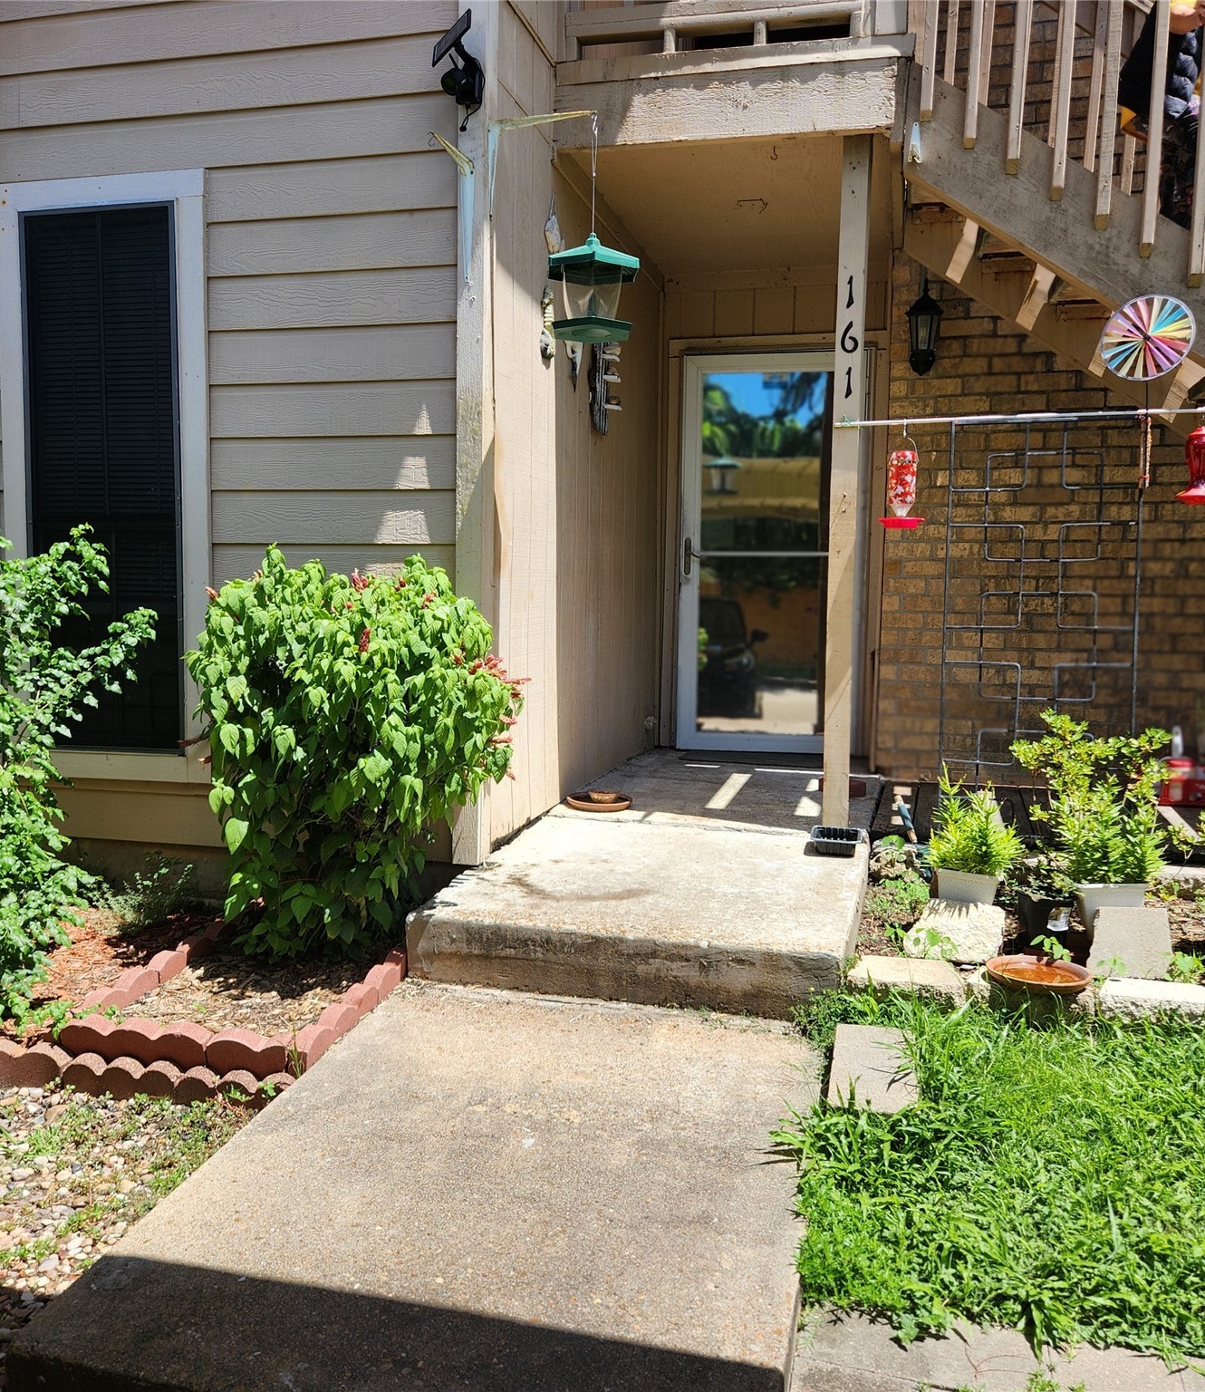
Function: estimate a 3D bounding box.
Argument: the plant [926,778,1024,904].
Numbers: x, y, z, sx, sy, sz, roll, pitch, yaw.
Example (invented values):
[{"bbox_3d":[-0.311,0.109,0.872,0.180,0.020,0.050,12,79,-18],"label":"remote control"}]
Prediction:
[{"bbox_3d":[1.112,0.461,3.680,0.290,0.420,0.270,4,6,33],"label":"plant"}]

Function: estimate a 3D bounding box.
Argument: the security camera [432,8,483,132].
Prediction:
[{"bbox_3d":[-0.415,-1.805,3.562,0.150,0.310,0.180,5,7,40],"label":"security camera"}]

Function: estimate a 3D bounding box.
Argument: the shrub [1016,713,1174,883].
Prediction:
[{"bbox_3d":[1.462,0.309,3.680,0.470,0.500,0.420,3,6,19],"label":"shrub"}]

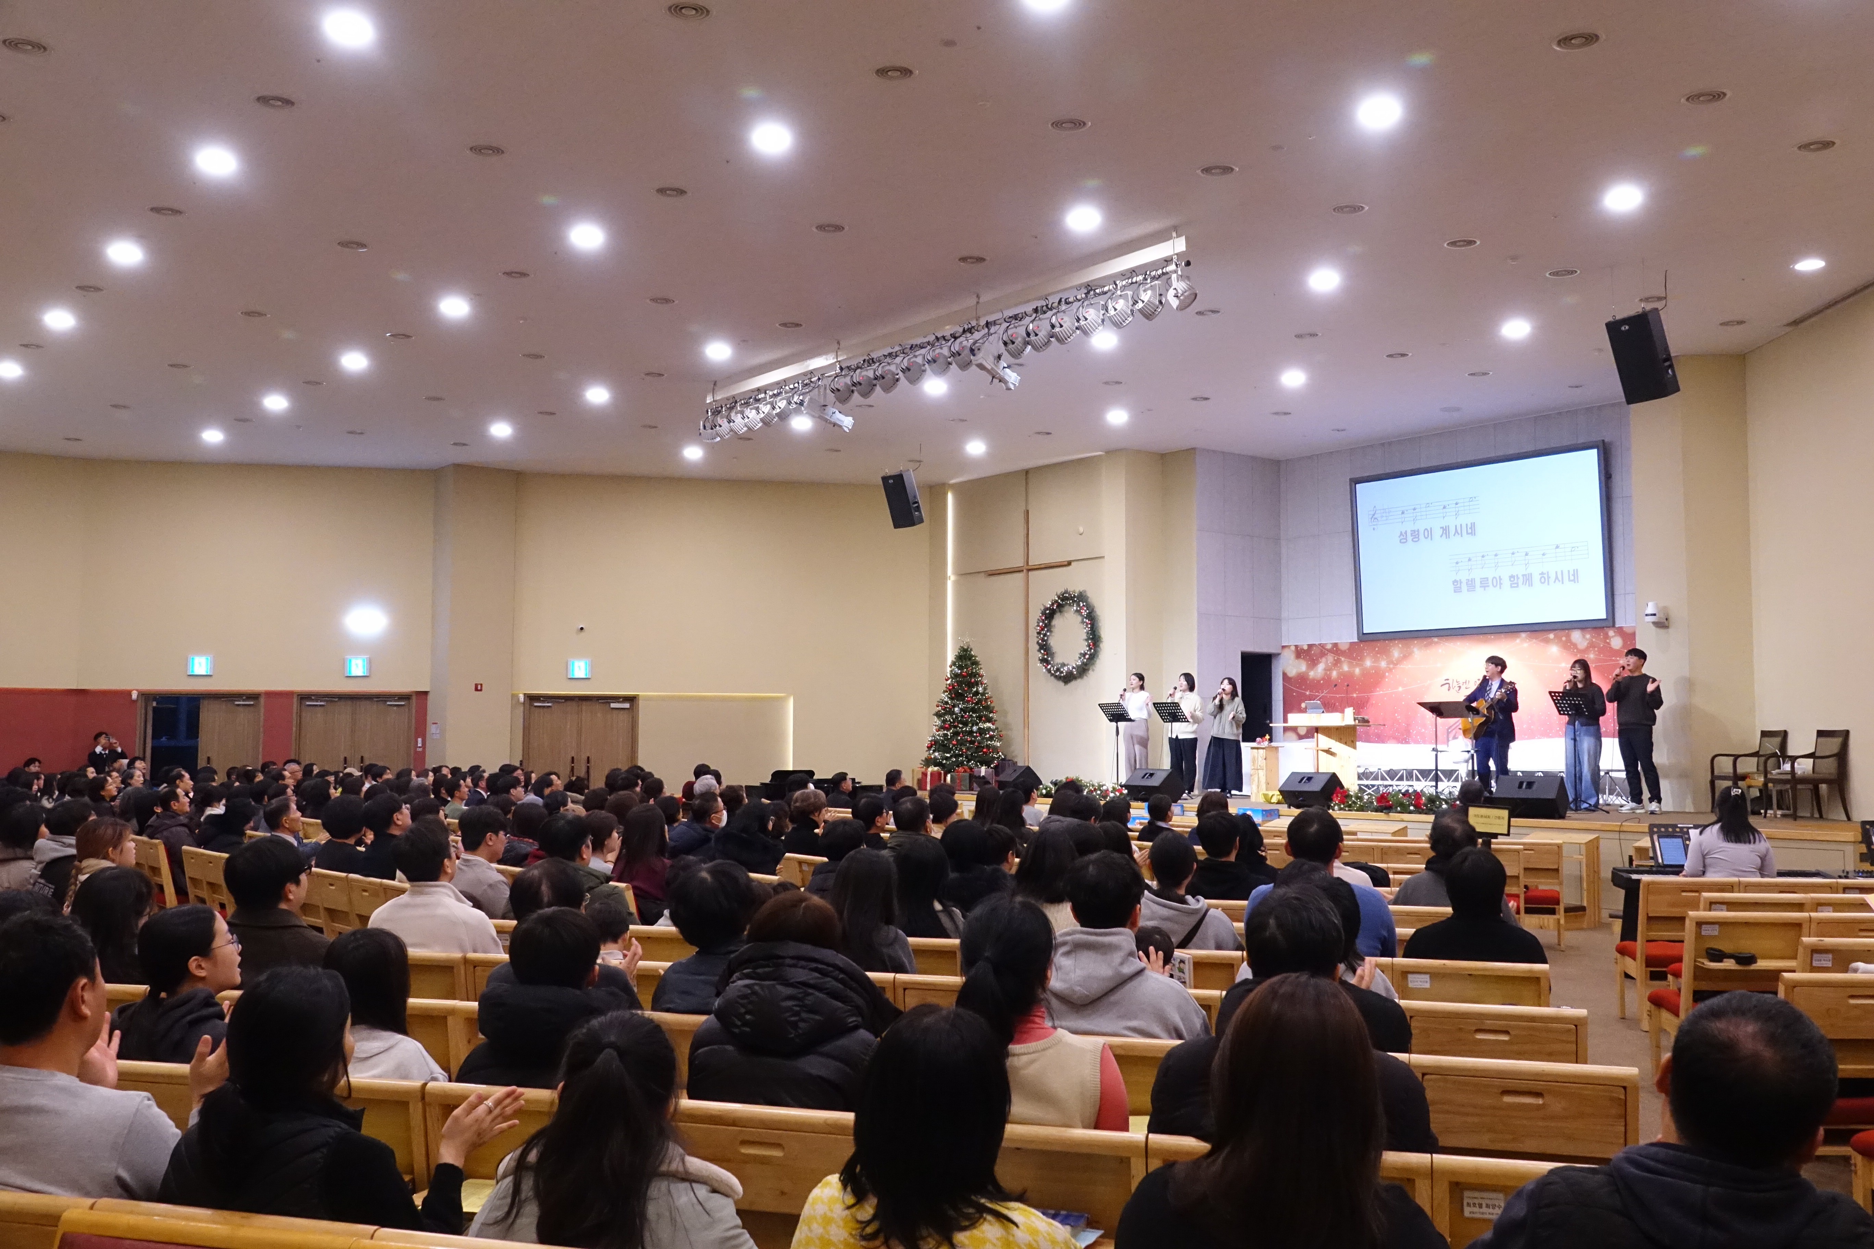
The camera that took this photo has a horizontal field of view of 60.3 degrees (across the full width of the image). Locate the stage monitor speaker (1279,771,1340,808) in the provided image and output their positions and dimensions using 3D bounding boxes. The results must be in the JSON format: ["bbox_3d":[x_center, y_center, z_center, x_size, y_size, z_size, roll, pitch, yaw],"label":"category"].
[{"bbox_3d":[4.335,1.897,18.637,0.430,0.400,0.620,3,-5,-38],"label":"stage monitor speaker"}]

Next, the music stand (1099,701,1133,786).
[{"bbox_3d":[2.342,1.628,20.838,0.450,1.220,0.500,3,-5,-37],"label":"music stand"}]

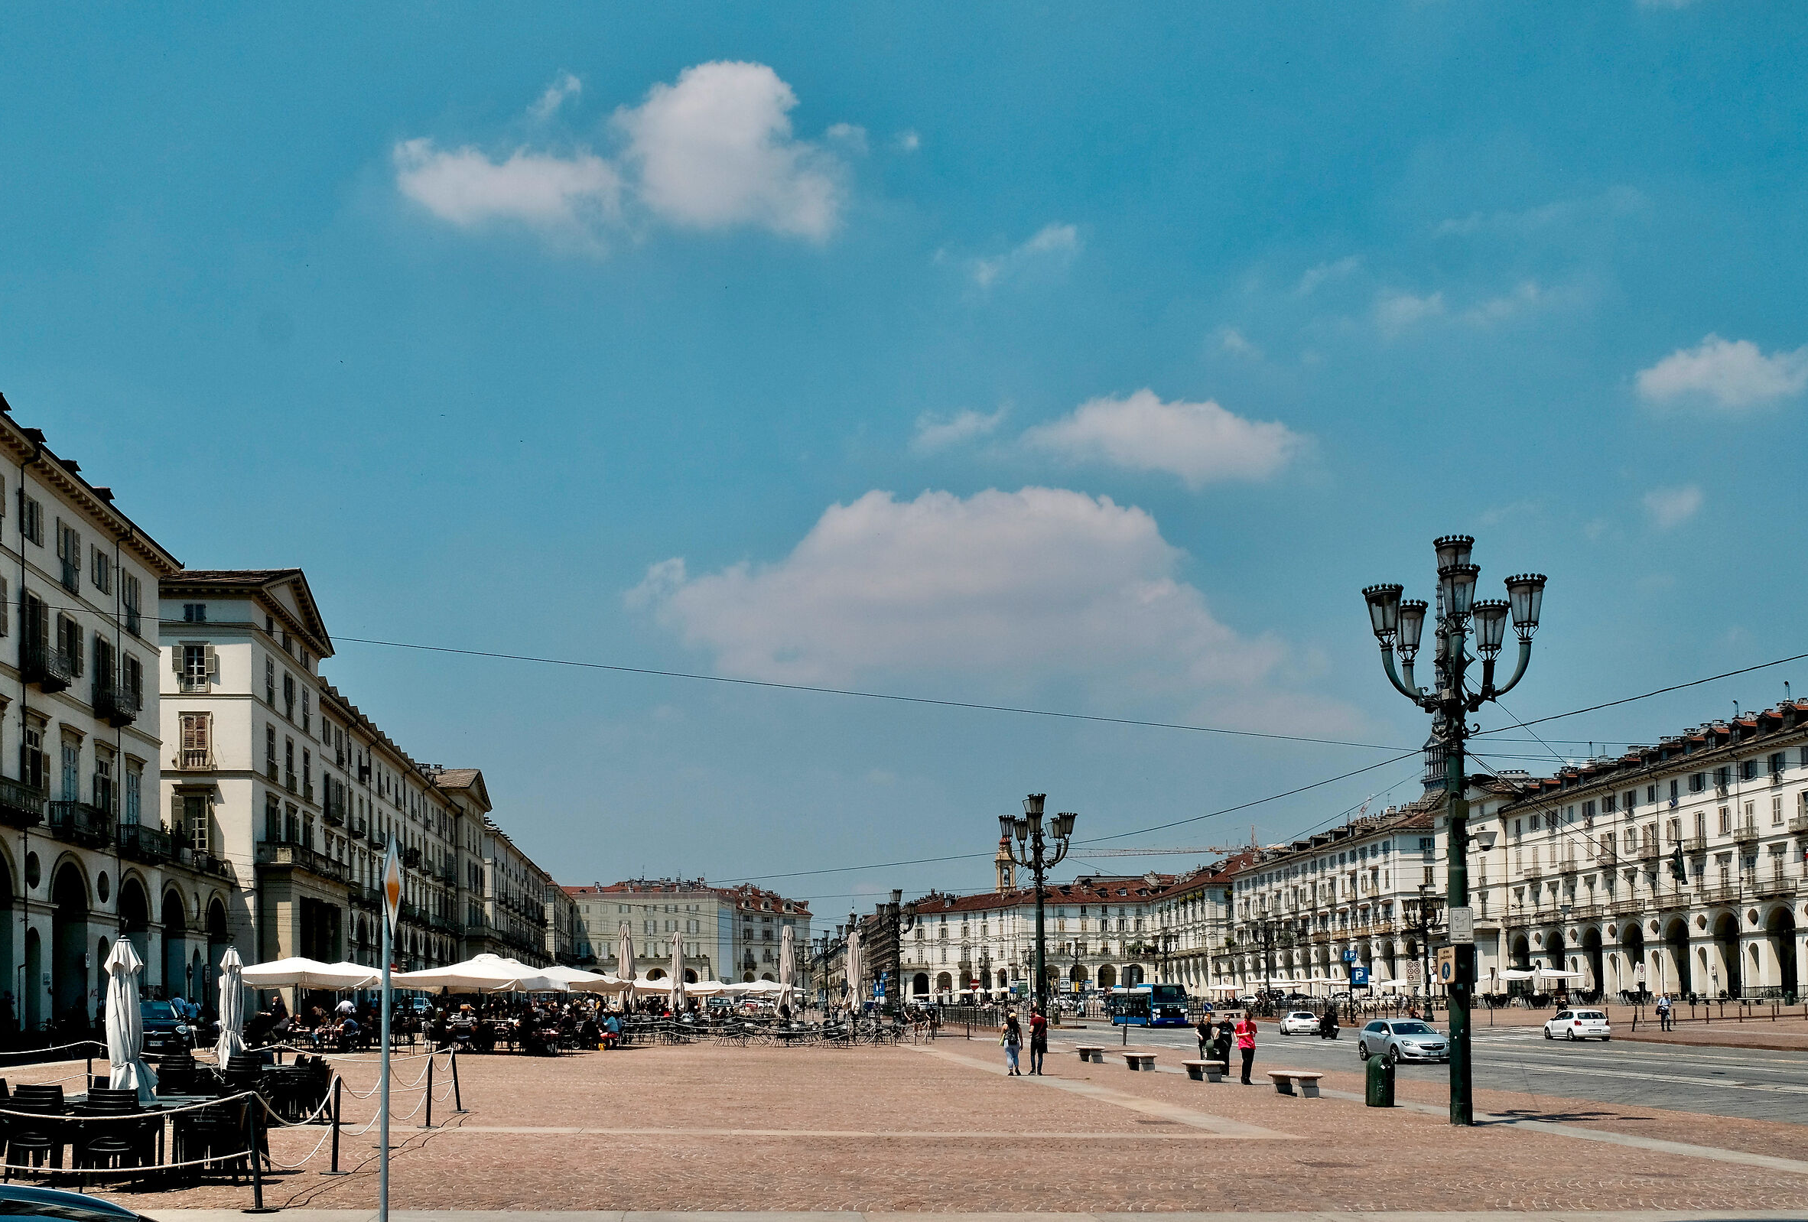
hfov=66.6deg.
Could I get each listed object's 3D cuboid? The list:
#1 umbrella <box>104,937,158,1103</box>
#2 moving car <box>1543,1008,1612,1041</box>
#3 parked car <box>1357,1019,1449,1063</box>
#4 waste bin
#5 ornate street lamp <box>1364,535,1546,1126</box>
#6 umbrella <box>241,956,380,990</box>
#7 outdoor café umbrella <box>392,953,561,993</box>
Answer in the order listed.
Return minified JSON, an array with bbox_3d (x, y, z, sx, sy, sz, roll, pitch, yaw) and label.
[{"bbox_3d":[-9.099,5.194,16.134,0.580,2.540,0.540,2,-15,-7],"label":"umbrella"},{"bbox_3d":[31.575,19.397,64.536,1.690,1.460,3.970,-2,-15,6],"label":"moving car"},{"bbox_3d":[17.927,15.433,49.500,1.860,1.500,4.850,1,-14,-6],"label":"parked car"},{"bbox_3d":[9.156,9.033,26.481,0.550,1.000,0.550,3,-14,-12],"label":"waste bin"},{"bbox_3d":[9.354,3.707,23.743,2.880,9.600,2.880,-6,-15,20],"label":"ornate street lamp"},{"bbox_3d":[-22.373,14.777,51.670,4.600,3.400,4.600,7,-16,-24],"label":"umbrella"},{"bbox_3d":[-15.293,14.259,49.831,4.600,3.400,4.600,-2,-15,8],"label":"outdoor café umbrella"}]

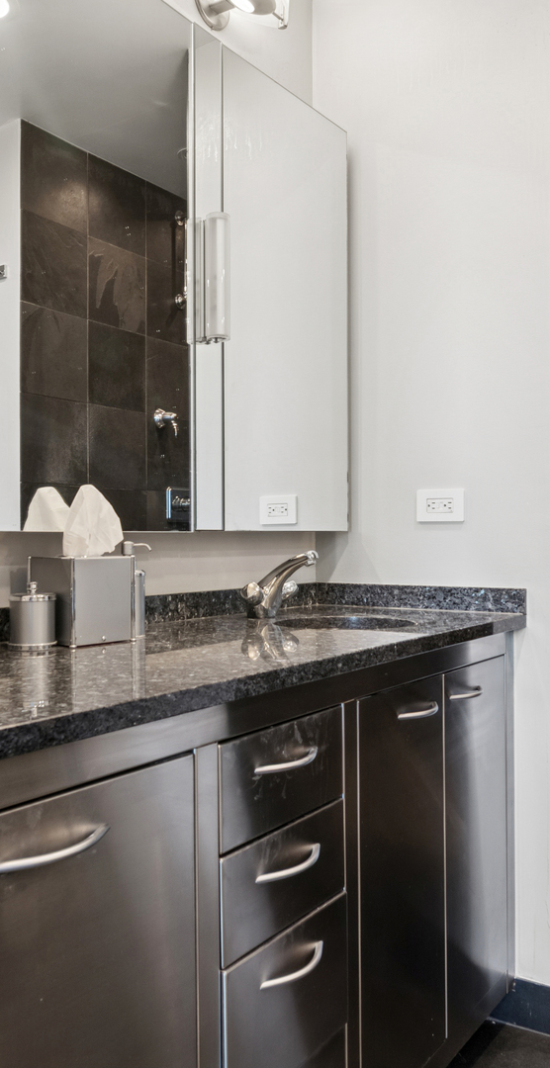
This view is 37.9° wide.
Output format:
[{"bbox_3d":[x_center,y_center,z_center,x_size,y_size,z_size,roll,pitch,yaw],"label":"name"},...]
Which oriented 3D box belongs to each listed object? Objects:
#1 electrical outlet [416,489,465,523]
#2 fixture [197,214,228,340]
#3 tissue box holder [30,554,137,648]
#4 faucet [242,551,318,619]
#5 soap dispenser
[{"bbox_3d":[0.392,-0.067,1.898,0.119,0.075,0.009,0,0,36],"label":"electrical outlet"},{"bbox_3d":[-0.115,-0.513,1.607,0.056,0.255,0.047,0,0,38],"label":"fixture"},{"bbox_3d":[-0.330,0.111,1.371,0.126,0.145,0.126,0,0,42],"label":"tissue box holder"},{"bbox_3d":[0.024,0.107,1.757,0.195,0.150,0.168,0,0,38],"label":"faucet"},{"bbox_3d":[-0.252,0.097,1.438,0.090,0.172,0.058,0,0,38],"label":"soap dispenser"}]

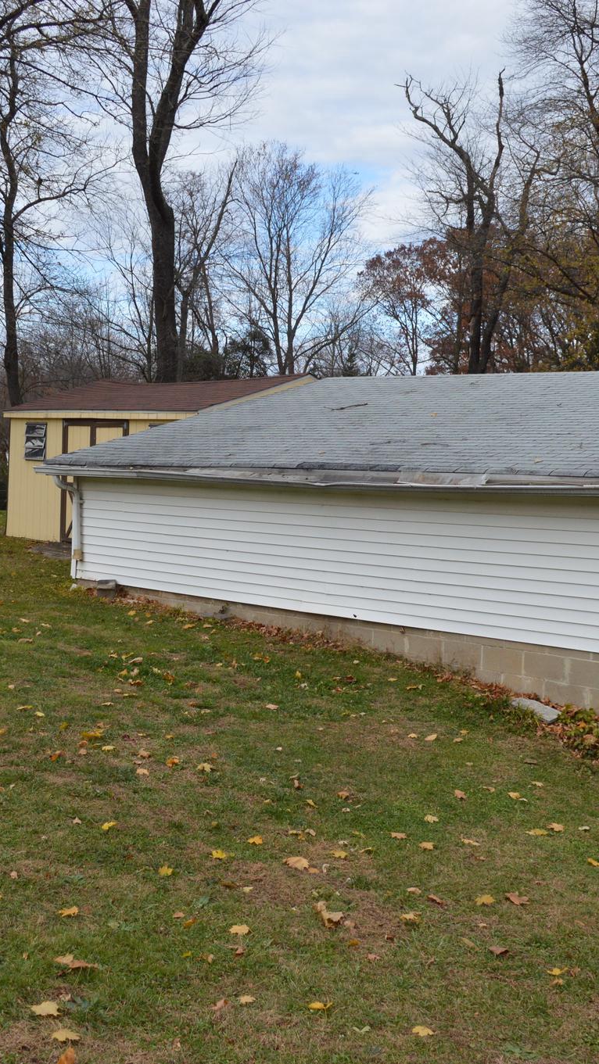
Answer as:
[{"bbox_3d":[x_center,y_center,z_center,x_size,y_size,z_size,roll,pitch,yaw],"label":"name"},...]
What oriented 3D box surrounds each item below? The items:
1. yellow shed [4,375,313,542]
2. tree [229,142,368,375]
[{"bbox_3d":[-1.660,-1.135,19.050,3.950,2.630,4.850,-1,3,-45],"label":"yellow shed"},{"bbox_3d":[-0.100,-7.665,45.000,5.600,14.000,5.600,1,2,0],"label":"tree"}]

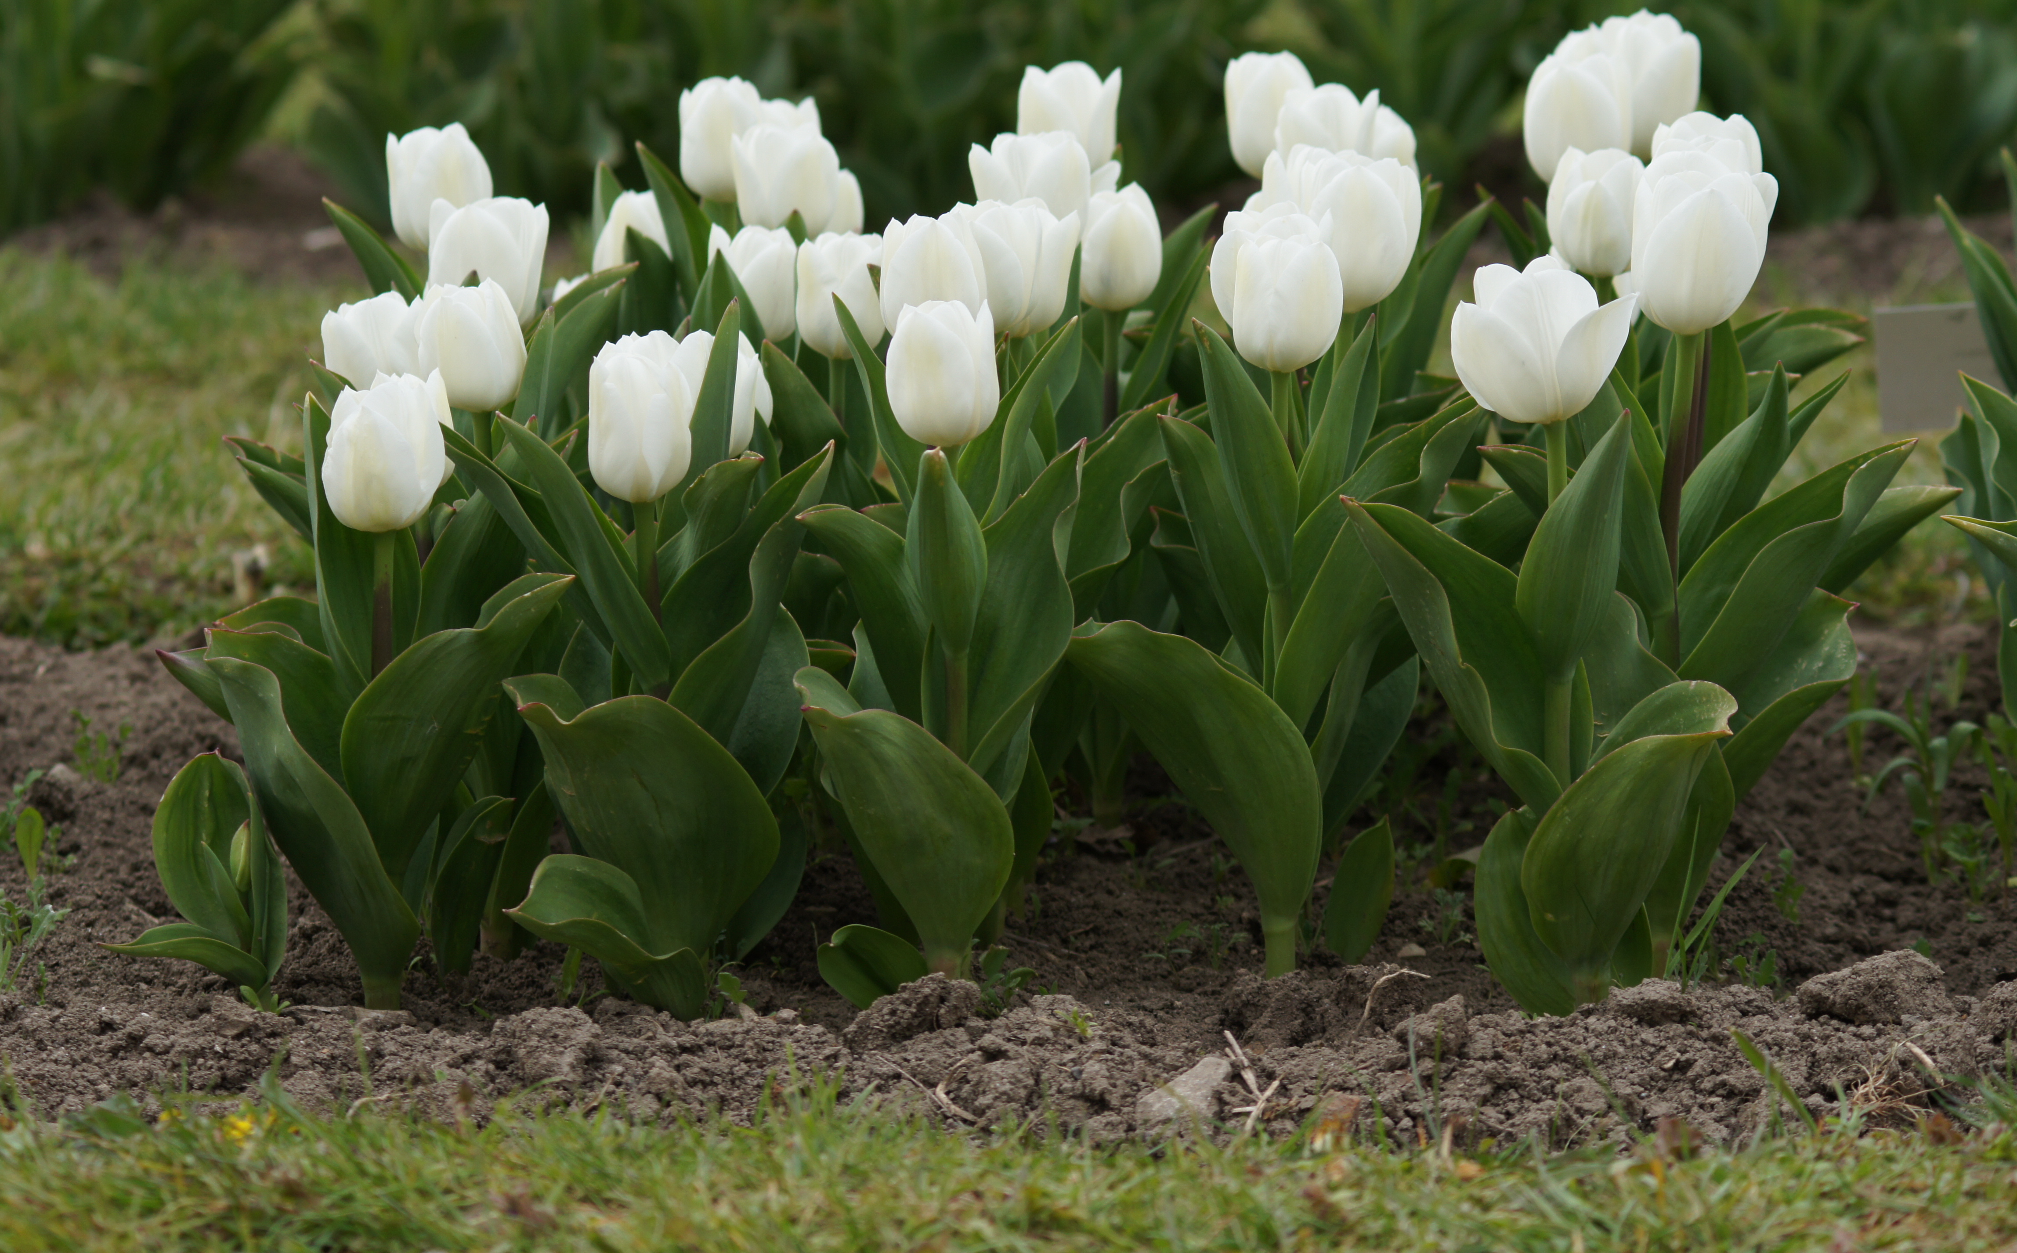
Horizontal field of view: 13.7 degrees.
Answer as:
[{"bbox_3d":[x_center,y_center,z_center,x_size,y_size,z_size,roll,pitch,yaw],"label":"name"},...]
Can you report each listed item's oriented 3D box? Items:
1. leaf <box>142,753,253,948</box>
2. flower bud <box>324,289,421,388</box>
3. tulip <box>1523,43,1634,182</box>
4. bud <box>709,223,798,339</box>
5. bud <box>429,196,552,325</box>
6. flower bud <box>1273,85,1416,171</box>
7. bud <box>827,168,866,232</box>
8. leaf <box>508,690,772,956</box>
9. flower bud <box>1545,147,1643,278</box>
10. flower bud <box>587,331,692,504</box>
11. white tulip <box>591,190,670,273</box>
[{"bbox_3d":[-0.389,0.108,4.050,0.047,0.094,0.040,-12,12,-18],"label":"leaf"},{"bbox_3d":[-0.335,-0.146,4.450,0.058,0.067,0.058,0,12,0],"label":"flower bud"},{"bbox_3d":[0.285,-0.257,4.203,0.055,0.072,0.055,0,13,0],"label":"tulip"},{"bbox_3d":[-0.139,-0.185,4.520,0.051,0.061,0.050,0,10,0],"label":"bud"},{"bbox_3d":[-0.262,-0.182,4.220,0.062,0.068,0.058,0,16,0],"label":"bud"},{"bbox_3d":[0.193,-0.280,4.920,0.076,0.072,0.065,0,10,0],"label":"flower bud"},{"bbox_3d":[-0.091,-0.206,4.250,0.037,0.054,0.036,0,12,0],"label":"bud"},{"bbox_3d":[-0.167,0.094,3.842,0.124,0.136,0.060,0,13,0],"label":"leaf"},{"bbox_3d":[0.325,-0.229,4.650,0.057,0.070,0.055,0,10,0],"label":"flower bud"},{"bbox_3d":[-0.163,-0.093,3.720,0.047,0.075,0.045,0,12,0],"label":"flower bud"},{"bbox_3d":[-0.190,-0.193,4.270,0.048,0.064,0.048,0,16,0],"label":"white tulip"}]

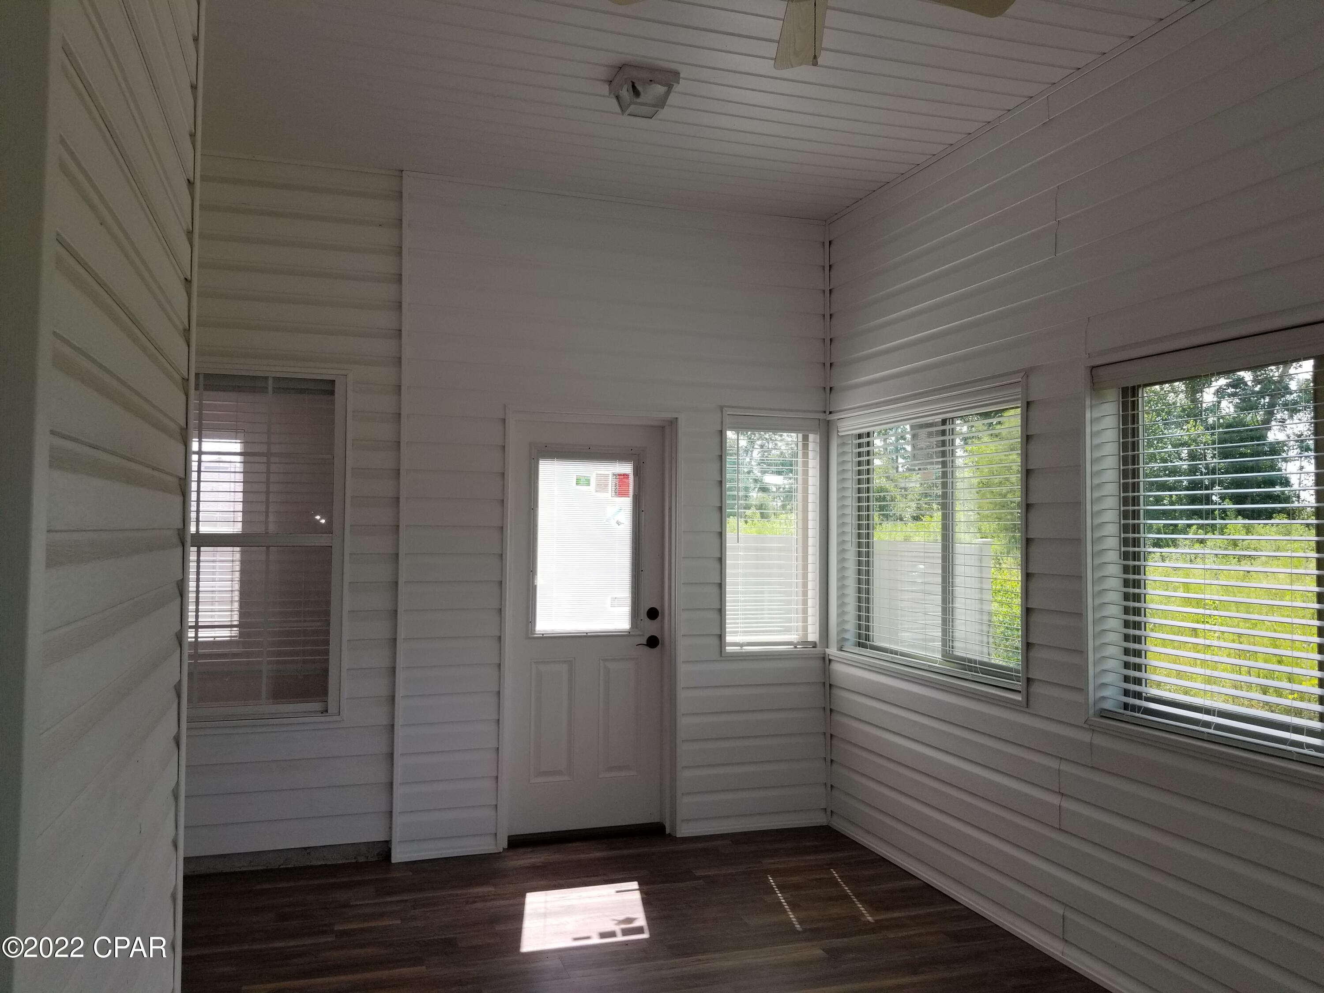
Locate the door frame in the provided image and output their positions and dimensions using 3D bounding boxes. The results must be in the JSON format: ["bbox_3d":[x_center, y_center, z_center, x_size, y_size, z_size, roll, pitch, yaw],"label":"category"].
[{"bbox_3d":[-0.344,0.624,4.796,0.862,2.061,0.130,1,-2,-19],"label":"door frame"}]

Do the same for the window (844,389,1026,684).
[{"bbox_3d":[1.165,0.182,4.432,0.090,1.180,1.423,1,-2,-19],"label":"window"}]

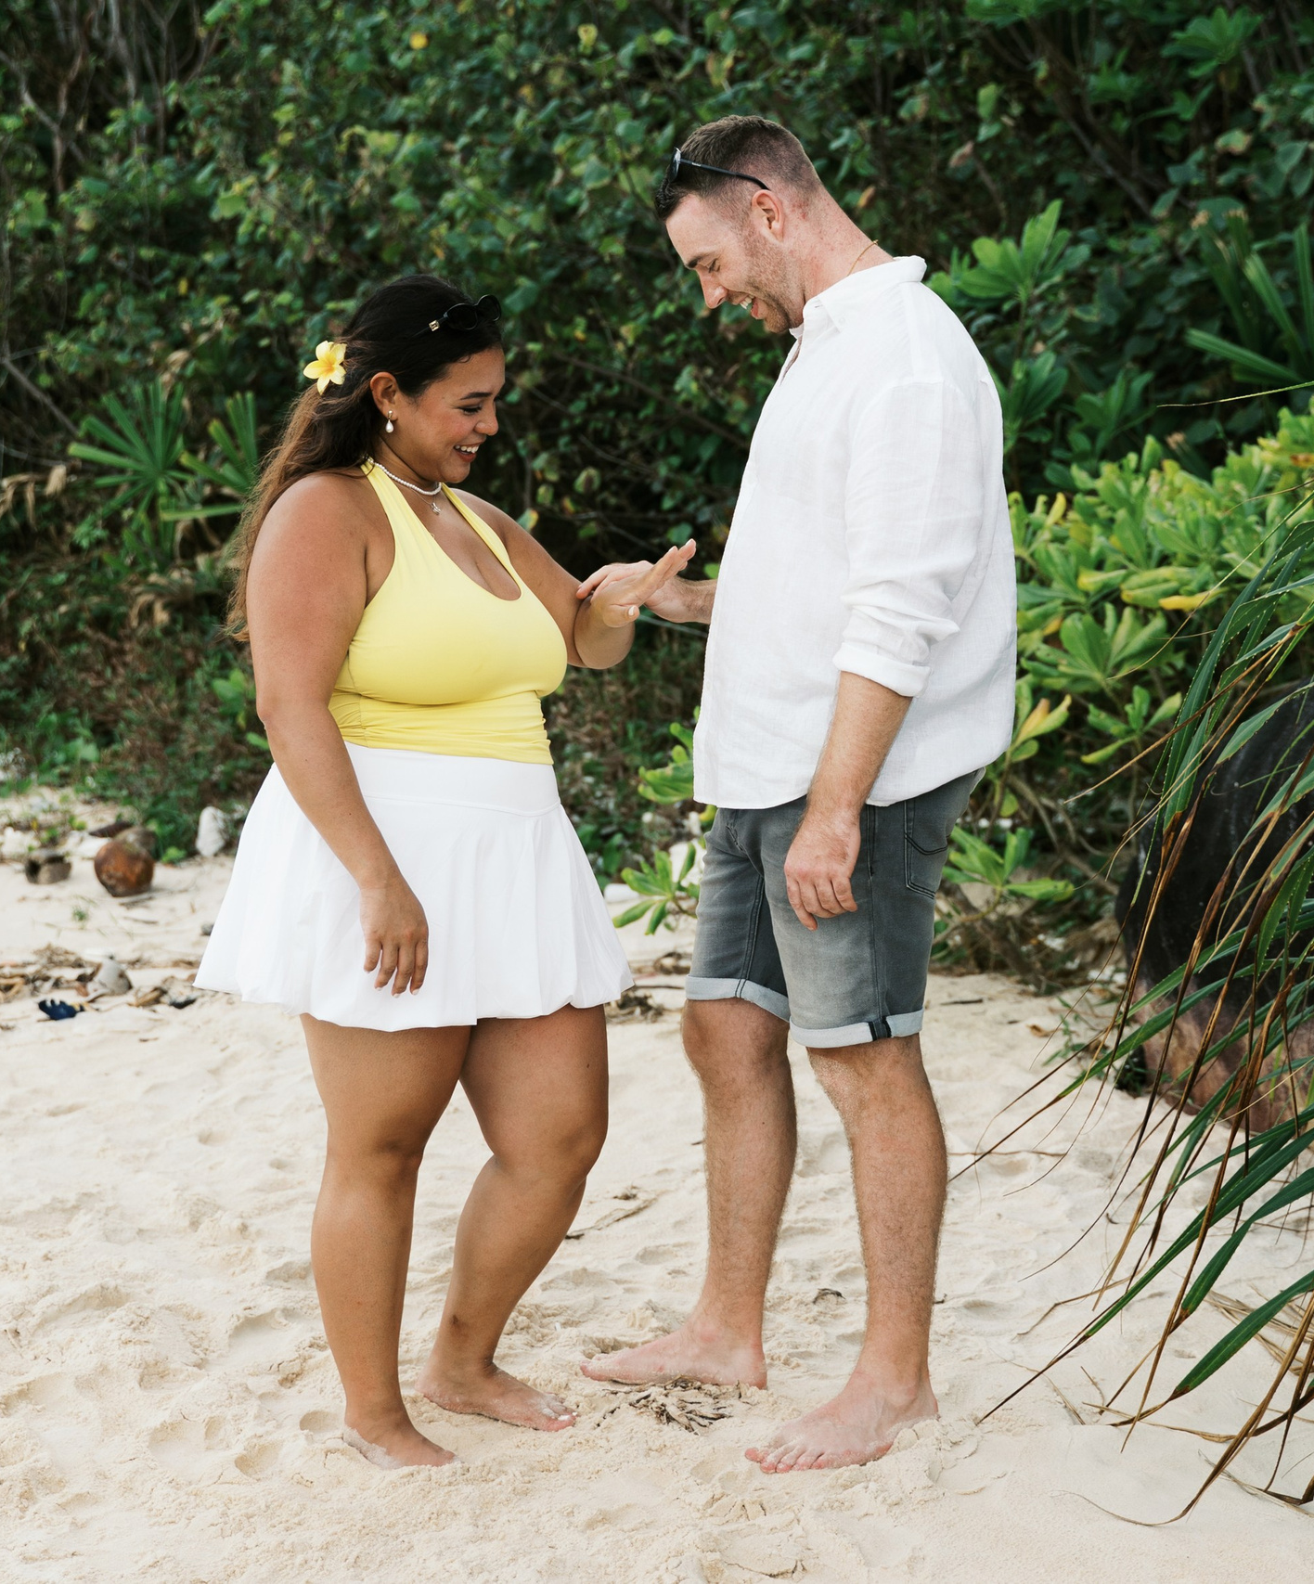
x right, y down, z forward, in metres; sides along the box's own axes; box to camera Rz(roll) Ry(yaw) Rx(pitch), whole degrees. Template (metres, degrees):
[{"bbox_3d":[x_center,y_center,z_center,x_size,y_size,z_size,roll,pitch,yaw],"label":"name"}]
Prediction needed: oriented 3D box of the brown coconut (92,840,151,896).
[{"bbox_3d":[-1.489,0.214,7.200,0.166,0.160,0.168,0,8,0],"label":"brown coconut"}]

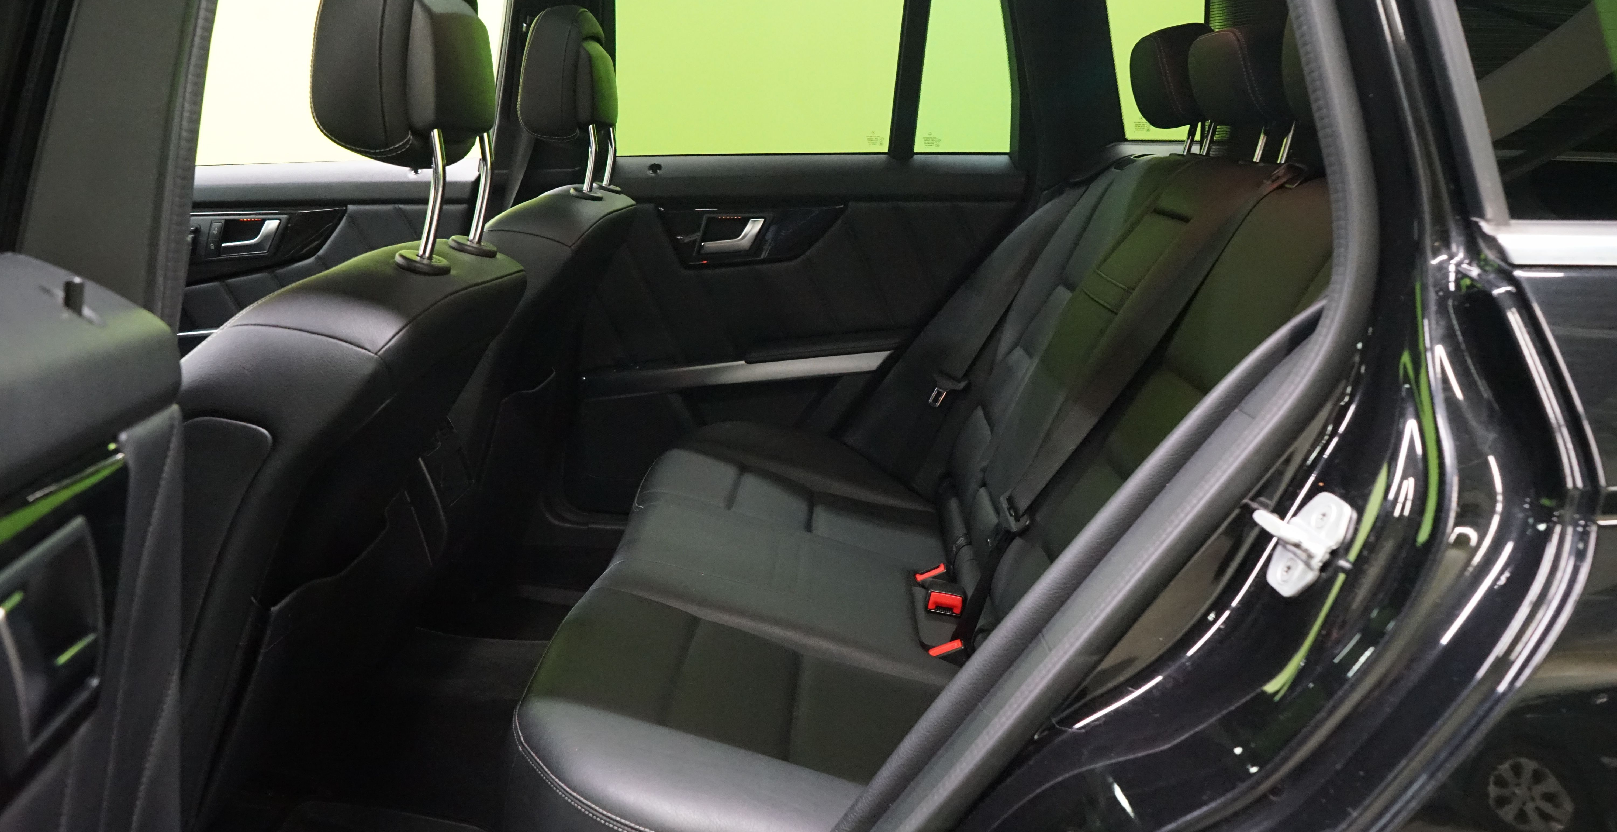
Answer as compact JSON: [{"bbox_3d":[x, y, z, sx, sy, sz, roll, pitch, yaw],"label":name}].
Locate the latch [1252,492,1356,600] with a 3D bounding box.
[{"bbox_3d":[0.329,0.085,0.833,0.040,0.065,0.038,31,7,-31],"label":"latch"}]

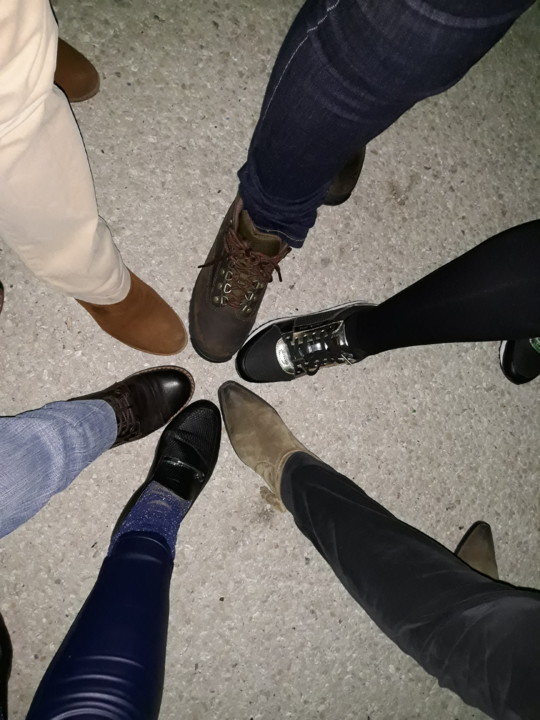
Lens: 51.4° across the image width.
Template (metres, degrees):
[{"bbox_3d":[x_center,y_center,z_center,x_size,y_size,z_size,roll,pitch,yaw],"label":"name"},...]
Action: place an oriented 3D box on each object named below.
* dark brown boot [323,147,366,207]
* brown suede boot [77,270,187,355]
[{"bbox_3d":[0.113,-0.406,0.867,0.108,0.150,0.300,1,86,-5],"label":"dark brown boot"},{"bbox_3d":[-0.242,-0.113,0.812,0.280,0.160,0.100,41,84,-1],"label":"brown suede boot"}]

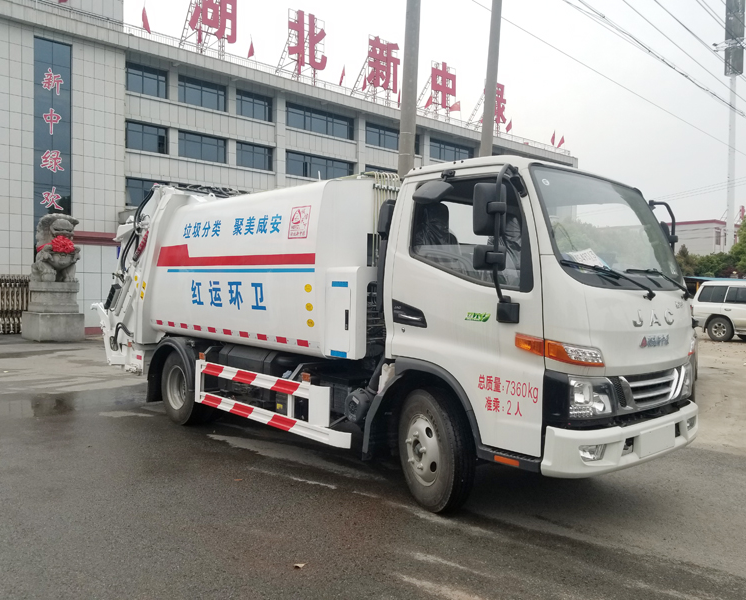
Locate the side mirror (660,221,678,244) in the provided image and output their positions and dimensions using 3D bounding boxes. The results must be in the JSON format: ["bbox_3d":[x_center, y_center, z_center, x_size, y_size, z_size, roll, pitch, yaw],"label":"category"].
[{"bbox_3d":[2.311,-0.460,4.717,0.080,0.270,0.170,2,2,21],"label":"side mirror"}]

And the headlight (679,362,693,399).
[{"bbox_3d":[2.165,0.555,4.207,0.280,0.250,0.150,0,2,-44],"label":"headlight"}]

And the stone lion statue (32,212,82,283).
[{"bbox_3d":[-9.481,-1.543,18.000,1.350,2.050,1.150,0,0,40],"label":"stone lion statue"}]

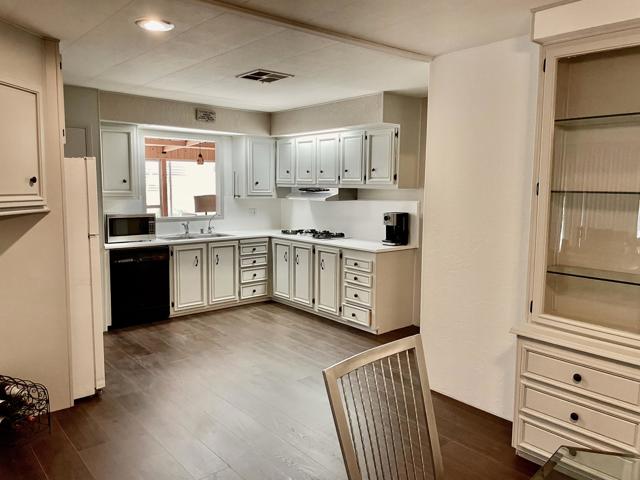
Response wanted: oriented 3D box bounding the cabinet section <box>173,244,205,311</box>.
[{"bbox_3d":[-1.644,0.396,5.645,0.408,0.756,0.614,-5,9,-40],"label":"cabinet section"}]

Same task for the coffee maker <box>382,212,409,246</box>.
[{"bbox_3d":[0.797,-0.111,5.064,0.177,0.338,0.212,7,9,44],"label":"coffee maker"}]

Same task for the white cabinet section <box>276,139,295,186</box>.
[{"bbox_3d":[-0.306,-1.017,6.277,0.327,0.589,0.403,-5,9,-40],"label":"white cabinet section"}]

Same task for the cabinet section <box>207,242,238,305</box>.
[{"bbox_3d":[-1.322,0.369,5.914,0.407,0.756,0.614,-5,9,-40],"label":"cabinet section"}]

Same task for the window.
[{"bbox_3d":[-1.690,-0.748,5.871,0.914,0.934,0.081,-5,8,-40],"label":"window"}]

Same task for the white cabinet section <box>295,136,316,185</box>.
[{"bbox_3d":[-0.043,-0.978,5.966,0.327,0.589,0.417,-5,9,-40],"label":"white cabinet section"}]

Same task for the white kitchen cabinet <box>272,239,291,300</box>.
[{"bbox_3d":[-0.271,0.357,6.124,0.581,0.752,0.404,-5,8,-40],"label":"white kitchen cabinet"}]

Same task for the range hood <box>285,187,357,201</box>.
[{"bbox_3d":[0.011,-0.561,5.768,0.480,0.137,0.757,-5,8,-40],"label":"range hood"}]

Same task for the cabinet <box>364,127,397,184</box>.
[{"bbox_3d":[0.736,-0.850,4.978,0.348,0.586,0.455,-5,8,-40],"label":"cabinet"}]

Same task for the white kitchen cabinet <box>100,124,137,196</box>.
[{"bbox_3d":[-2.225,-0.836,5.152,0.439,0.768,0.353,-5,8,-40],"label":"white kitchen cabinet"}]

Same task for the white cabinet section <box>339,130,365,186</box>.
[{"bbox_3d":[0.489,-0.901,5.336,0.327,0.589,0.410,-5,9,-40],"label":"white cabinet section"}]

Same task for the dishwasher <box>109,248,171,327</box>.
[{"bbox_3d":[-2.061,0.473,5.287,0.606,0.845,0.586,-5,8,-40],"label":"dishwasher"}]

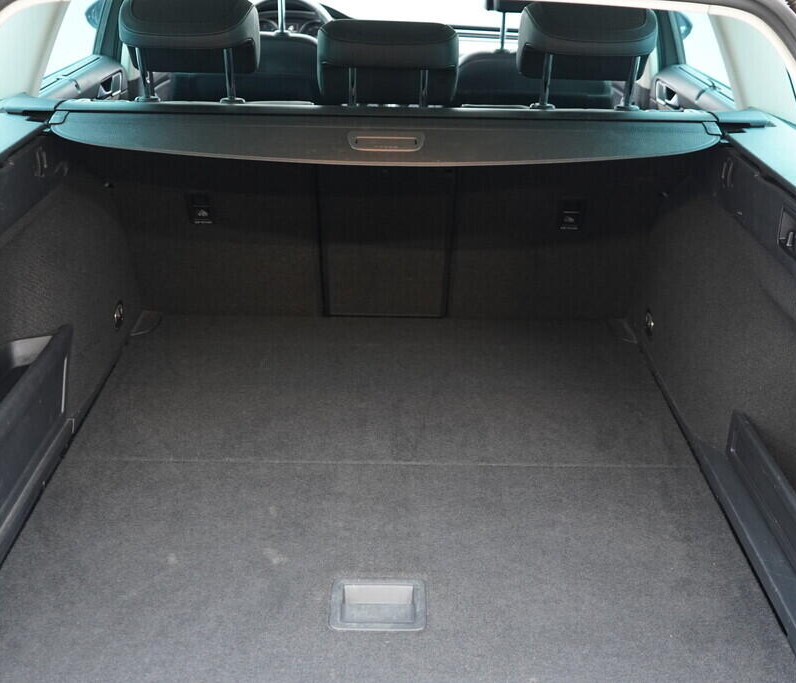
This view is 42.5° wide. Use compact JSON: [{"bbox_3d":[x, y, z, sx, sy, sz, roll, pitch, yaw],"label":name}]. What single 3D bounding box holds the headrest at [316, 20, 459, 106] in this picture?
[{"bbox_3d":[-0.017,-0.474,1.748,0.240,0.150,0.115,1,40,0],"label":"headrest"}]

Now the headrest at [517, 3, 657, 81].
[{"bbox_3d":[0.318,-0.508,1.719,0.238,0.148,0.118,1,40,0],"label":"headrest"}]

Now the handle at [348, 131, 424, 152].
[{"bbox_3d":[-0.018,-0.314,1.607,0.118,0.020,0.053,1,46,0],"label":"handle"}]

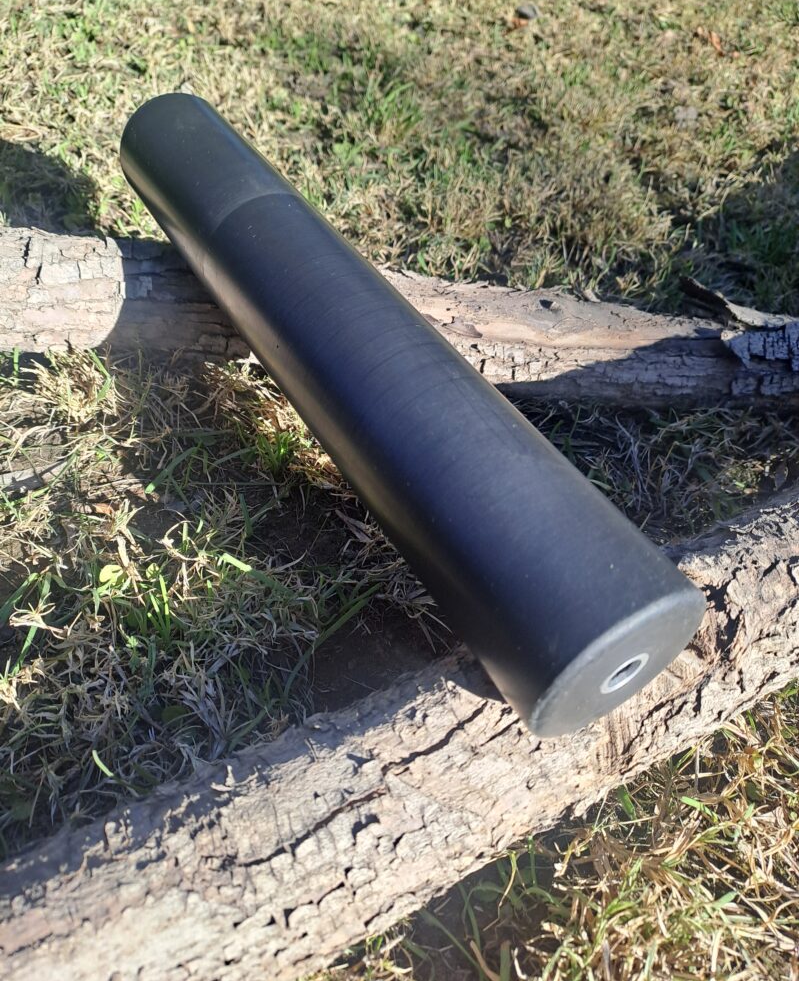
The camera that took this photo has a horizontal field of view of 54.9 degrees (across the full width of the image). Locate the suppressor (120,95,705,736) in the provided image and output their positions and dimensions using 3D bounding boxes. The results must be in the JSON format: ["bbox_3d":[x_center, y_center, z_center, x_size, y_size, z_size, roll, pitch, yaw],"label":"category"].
[{"bbox_3d":[-0.024,-0.053,0.247,0.048,0.048,0.284,-24,52,-20],"label":"suppressor"}]

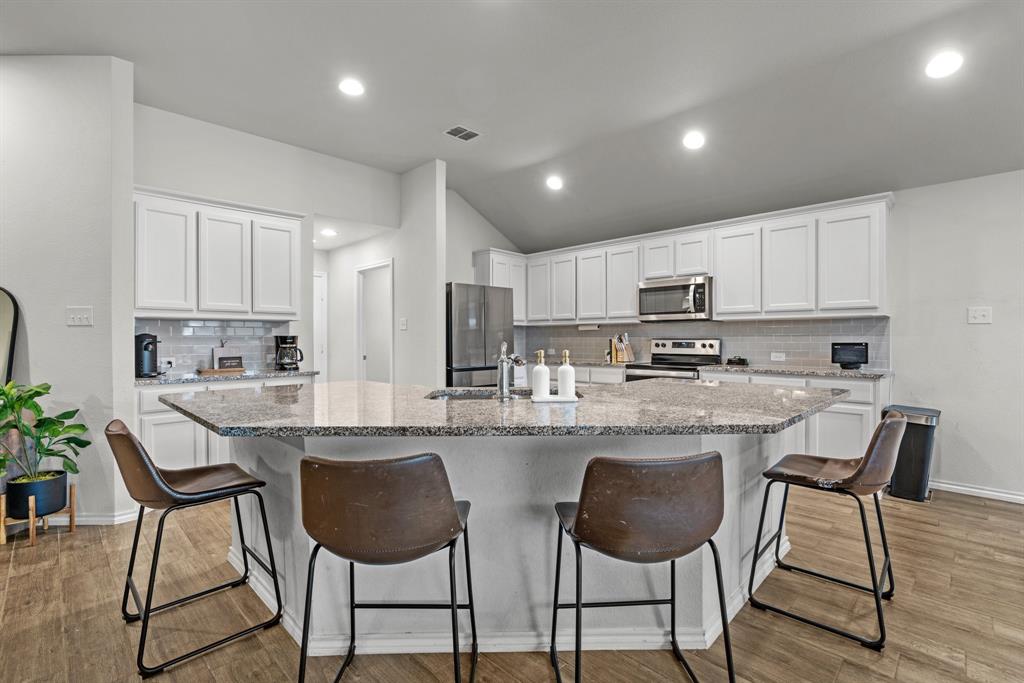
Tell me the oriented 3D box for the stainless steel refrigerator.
[{"bbox_3d":[-0.570,0.270,5.303,0.760,1.775,0.905,0,1,45],"label":"stainless steel refrigerator"}]

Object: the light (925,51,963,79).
[{"bbox_3d":[2.644,-1.700,2.786,0.180,0.025,0.180,0,-24,45],"label":"light"}]

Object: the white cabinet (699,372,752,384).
[{"bbox_3d":[2.130,0.706,4.335,0.620,0.876,0.445,-1,1,-45],"label":"white cabinet"}]

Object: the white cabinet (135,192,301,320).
[{"bbox_3d":[-2.374,-0.624,3.700,1.160,0.890,0.340,-1,1,-45],"label":"white cabinet"}]

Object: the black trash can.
[{"bbox_3d":[3.025,0.839,3.455,0.420,0.625,0.330,-1,1,-45],"label":"black trash can"}]

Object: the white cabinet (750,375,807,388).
[{"bbox_3d":[2.436,0.709,4.028,0.620,0.876,0.430,-1,1,-45],"label":"white cabinet"}]

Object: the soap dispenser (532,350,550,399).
[{"bbox_3d":[0.132,0.147,2.055,0.077,0.217,0.076,0,0,0],"label":"soap dispenser"}]

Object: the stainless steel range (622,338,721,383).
[{"bbox_3d":[1.661,0.550,4.726,0.690,1.185,0.762,-1,1,-45],"label":"stainless steel range"}]

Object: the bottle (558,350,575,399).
[{"bbox_3d":[0.236,0.142,1.971,0.073,0.206,0.078,0,1,0],"label":"bottle"}]

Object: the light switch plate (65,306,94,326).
[{"bbox_3d":[-2.736,-0.158,2.877,0.164,0.122,0.012,0,1,0],"label":"light switch plate"}]

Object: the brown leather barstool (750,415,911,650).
[{"bbox_3d":[1.408,0.729,2.016,0.525,0.875,0.485,0,1,39],"label":"brown leather barstool"}]

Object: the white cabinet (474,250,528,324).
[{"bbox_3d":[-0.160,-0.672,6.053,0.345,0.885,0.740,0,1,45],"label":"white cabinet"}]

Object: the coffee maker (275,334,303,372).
[{"bbox_3d":[-1.947,0.105,4.003,0.210,0.302,0.200,0,1,45],"label":"coffee maker"}]

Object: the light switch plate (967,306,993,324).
[{"bbox_3d":[3.488,-0.191,3.392,0.012,0.124,0.124,-1,1,-45],"label":"light switch plate"}]

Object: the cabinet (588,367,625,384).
[{"bbox_3d":[1.246,0.699,5.221,0.620,0.876,0.460,-1,1,-45],"label":"cabinet"}]

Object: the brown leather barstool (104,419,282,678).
[{"bbox_3d":[-1.327,0.727,1.892,0.480,0.914,0.555,0,1,45],"label":"brown leather barstool"}]

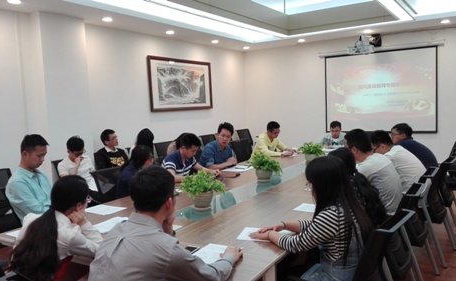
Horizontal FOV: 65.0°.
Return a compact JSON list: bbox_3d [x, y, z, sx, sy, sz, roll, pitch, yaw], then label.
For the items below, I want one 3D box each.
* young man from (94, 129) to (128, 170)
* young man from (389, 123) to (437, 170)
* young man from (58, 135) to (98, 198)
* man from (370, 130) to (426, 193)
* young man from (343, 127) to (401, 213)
[{"bbox_3d":[-1.429,0.482,4.716,0.760,1.230,0.540,2,7,35],"label":"young man"},{"bbox_3d":[2.061,0.420,4.140,0.720,1.230,0.540,2,7,35],"label":"young man"},{"bbox_3d":[-1.698,0.590,4.376,0.780,1.260,0.520,3,8,38],"label":"young man"},{"bbox_3d":[1.659,0.504,3.610,0.720,1.200,0.540,2,7,35],"label":"man"},{"bbox_3d":[1.360,0.560,3.456,0.780,1.320,0.520,2,7,35],"label":"young man"}]

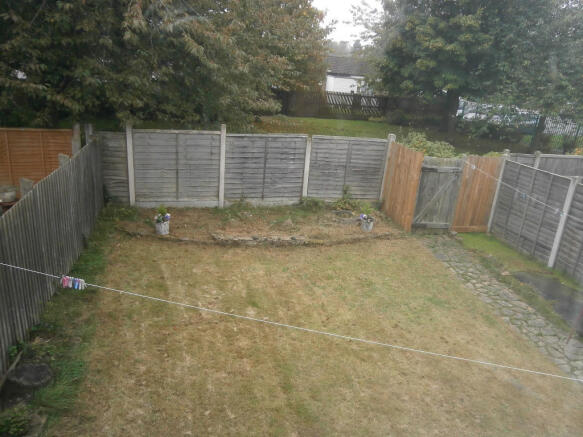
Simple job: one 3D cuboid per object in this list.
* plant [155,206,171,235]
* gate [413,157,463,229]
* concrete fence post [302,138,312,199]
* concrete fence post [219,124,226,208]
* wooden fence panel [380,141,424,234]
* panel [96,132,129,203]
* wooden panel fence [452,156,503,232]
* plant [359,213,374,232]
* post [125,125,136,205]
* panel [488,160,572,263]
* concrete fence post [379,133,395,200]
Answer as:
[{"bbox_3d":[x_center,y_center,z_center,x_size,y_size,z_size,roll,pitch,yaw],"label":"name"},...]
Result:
[{"bbox_3d":[-2.387,0.047,8.113,0.260,0.490,0.260,0,19,-11],"label":"plant"},{"bbox_3d":[3.080,-0.523,9.253,0.890,1.530,0.060,0,19,-11],"label":"gate"},{"bbox_3d":[0.350,-1.108,10.015,0.100,1.520,0.105,0,19,-11],"label":"concrete fence post"},{"bbox_3d":[-1.516,-1.132,9.652,0.100,1.855,0.105,0,19,-11],"label":"concrete fence post"},{"bbox_3d":[2.456,-0.705,9.779,0.060,1.800,1.070,-5,20,-26],"label":"wooden fence panel"},{"bbox_3d":[-3.784,-1.087,9.237,0.700,1.500,0.045,0,19,-11],"label":"panel"},{"bbox_3d":[4.080,-0.503,9.605,0.910,1.720,0.060,0,18,-11],"label":"wooden panel fence"},{"bbox_3d":[1.588,0.095,9.309,0.250,0.350,0.250,0,18,-11],"label":"plant"},{"bbox_3d":[-3.358,-1.091,9.158,0.110,1.780,0.110,0,18,-11],"label":"post"},{"bbox_3d":[4.723,-0.162,8.804,0.060,1.690,1.800,0,18,-11],"label":"panel"},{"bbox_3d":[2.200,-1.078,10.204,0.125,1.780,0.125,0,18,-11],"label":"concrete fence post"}]

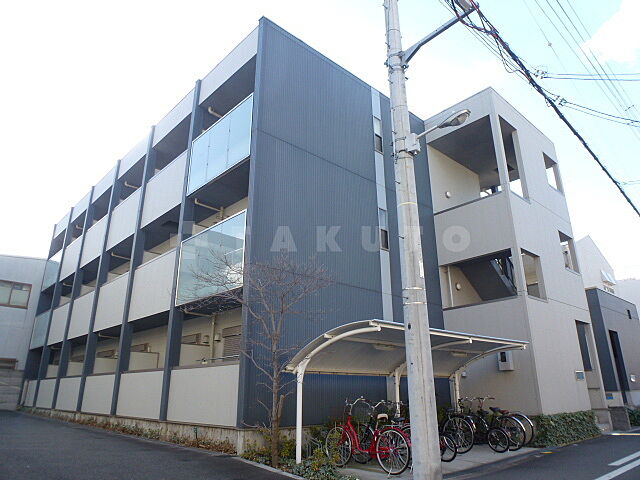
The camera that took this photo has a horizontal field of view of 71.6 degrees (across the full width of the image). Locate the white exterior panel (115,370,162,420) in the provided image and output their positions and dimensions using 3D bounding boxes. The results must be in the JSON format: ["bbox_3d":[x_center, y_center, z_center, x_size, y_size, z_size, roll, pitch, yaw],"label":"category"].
[{"bbox_3d":[-4.667,4.068,11.650,0.120,1.099,3.009,16,-25,-40],"label":"white exterior panel"}]

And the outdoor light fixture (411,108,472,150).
[{"bbox_3d":[1.789,-1.657,6.714,0.260,0.350,1.060,16,-25,-40],"label":"outdoor light fixture"}]

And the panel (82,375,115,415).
[{"bbox_3d":[-6.863,4.845,13.904,0.120,1.102,2.971,16,-25,-40],"label":"panel"}]

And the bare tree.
[{"bbox_3d":[-1.005,1.904,7.604,2.400,3.477,2.100,0,-19,0],"label":"bare tree"}]

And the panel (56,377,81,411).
[{"bbox_3d":[-9.065,5.616,16.165,0.120,1.098,3.026,16,-25,-40],"label":"panel"}]

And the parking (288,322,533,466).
[{"bbox_3d":[2.088,3.090,8.868,5.485,2.186,2.145,16,-25,-40],"label":"parking"}]

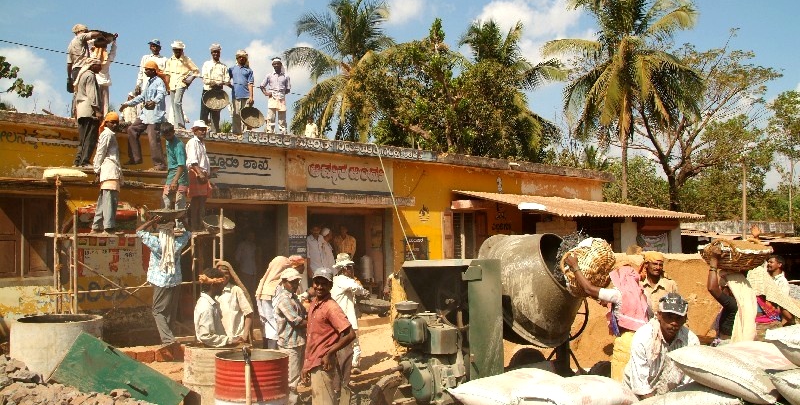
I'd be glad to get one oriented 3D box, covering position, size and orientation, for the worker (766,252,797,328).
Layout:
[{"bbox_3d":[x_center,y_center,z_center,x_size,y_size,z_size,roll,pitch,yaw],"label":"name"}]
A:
[{"bbox_3d":[4.393,1.411,6.856,0.360,1.630,0.500,-2,-3,18],"label":"worker"}]

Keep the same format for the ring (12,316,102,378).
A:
[{"bbox_3d":[-4.021,1.817,7.029,0.950,0.840,0.950,0,-5,0],"label":"ring"}]

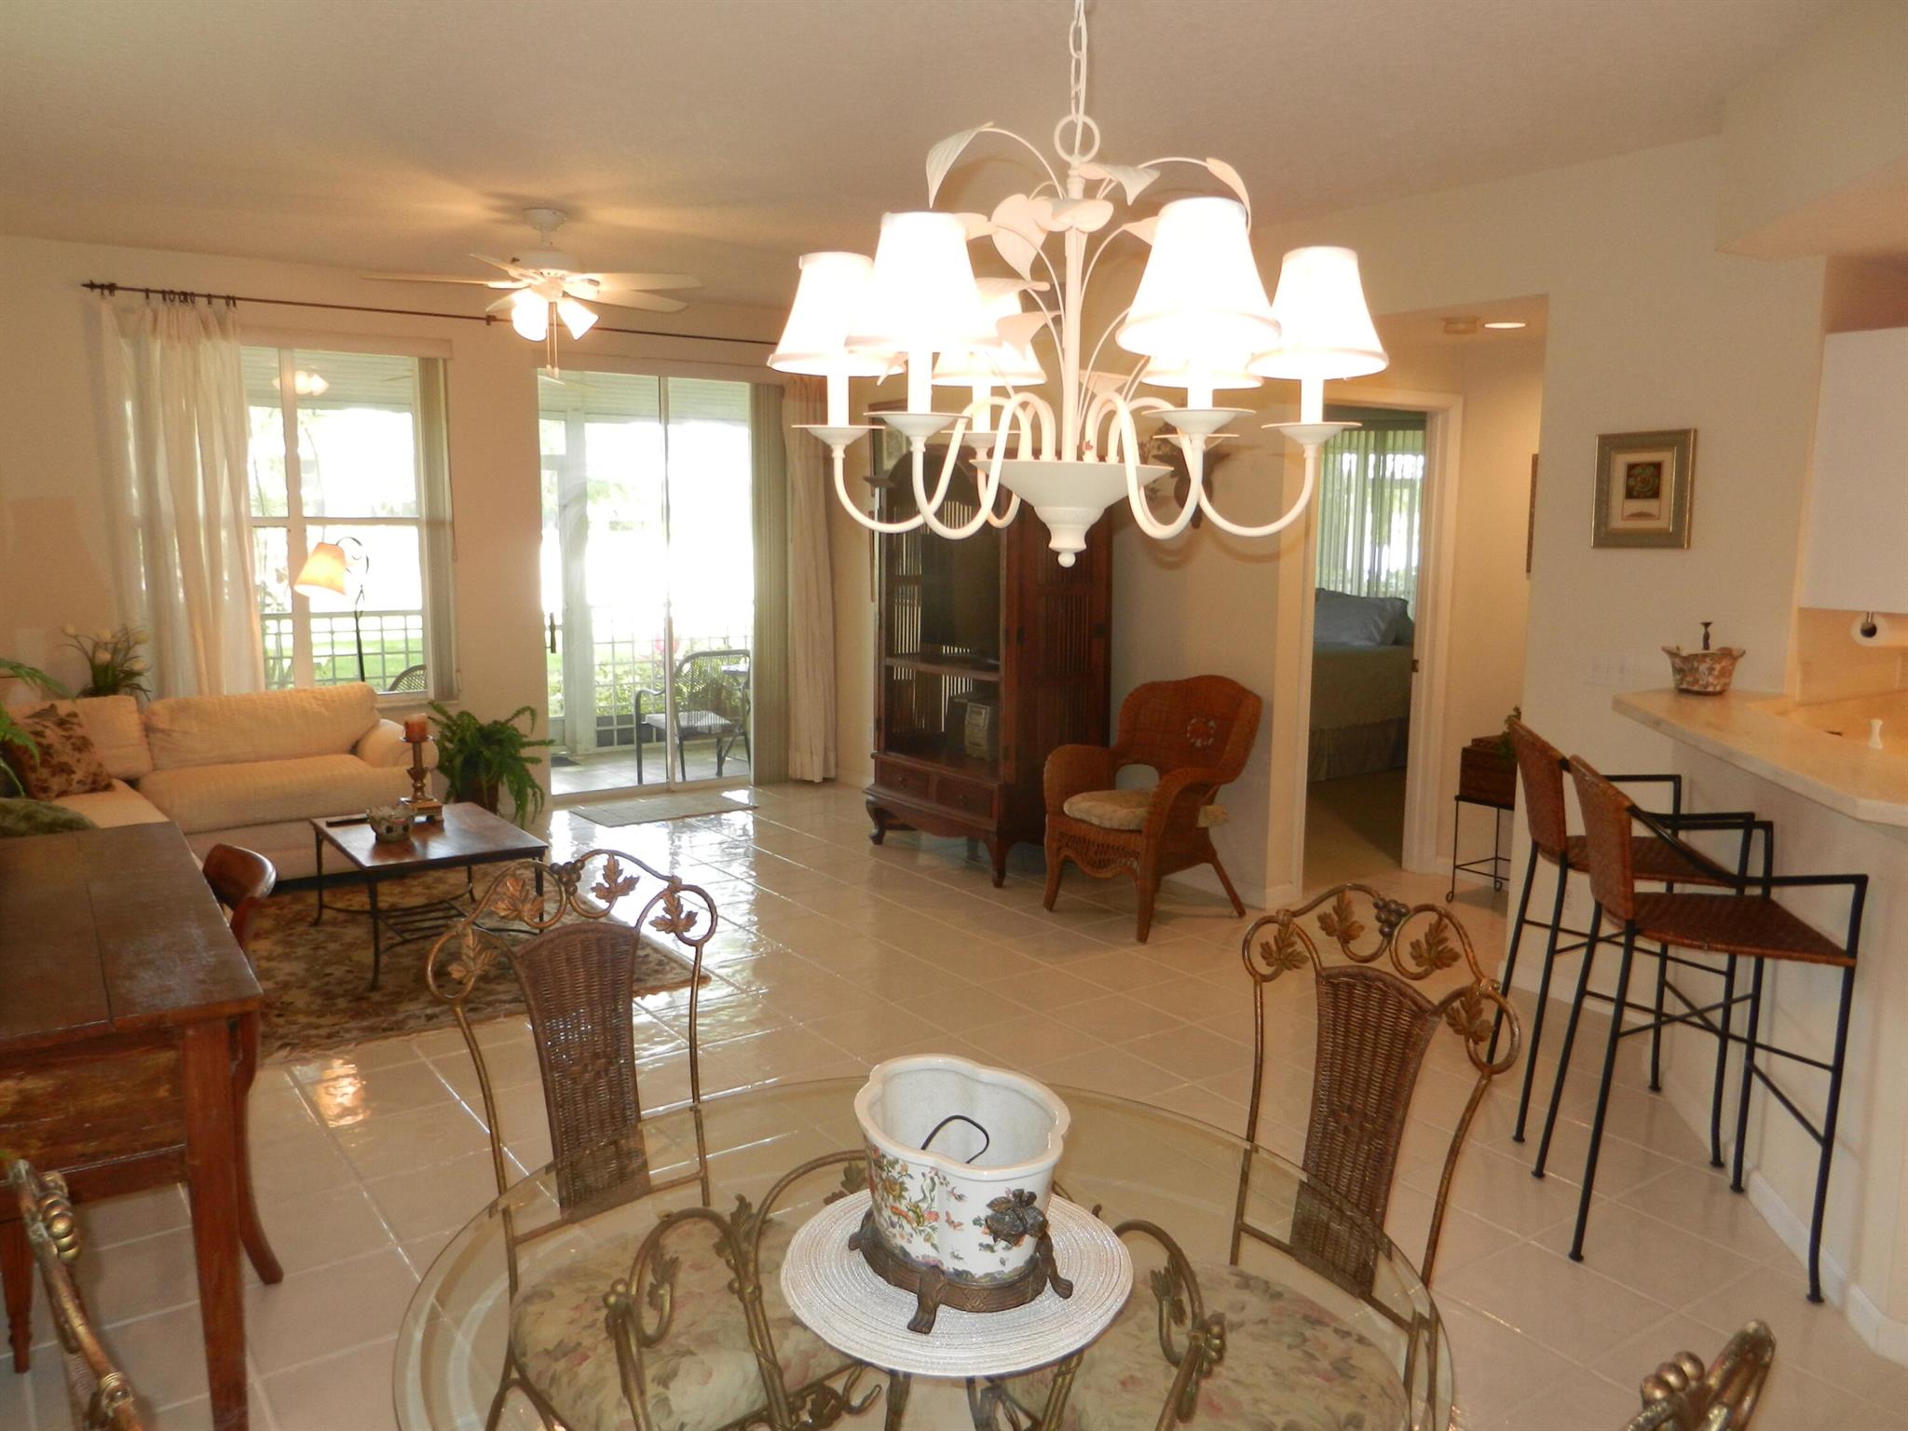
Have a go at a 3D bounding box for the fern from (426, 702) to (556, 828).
[{"bbox_3d":[-2.363,0.233,7.044,0.620,0.600,0.580,-4,9,-34],"label":"fern"}]

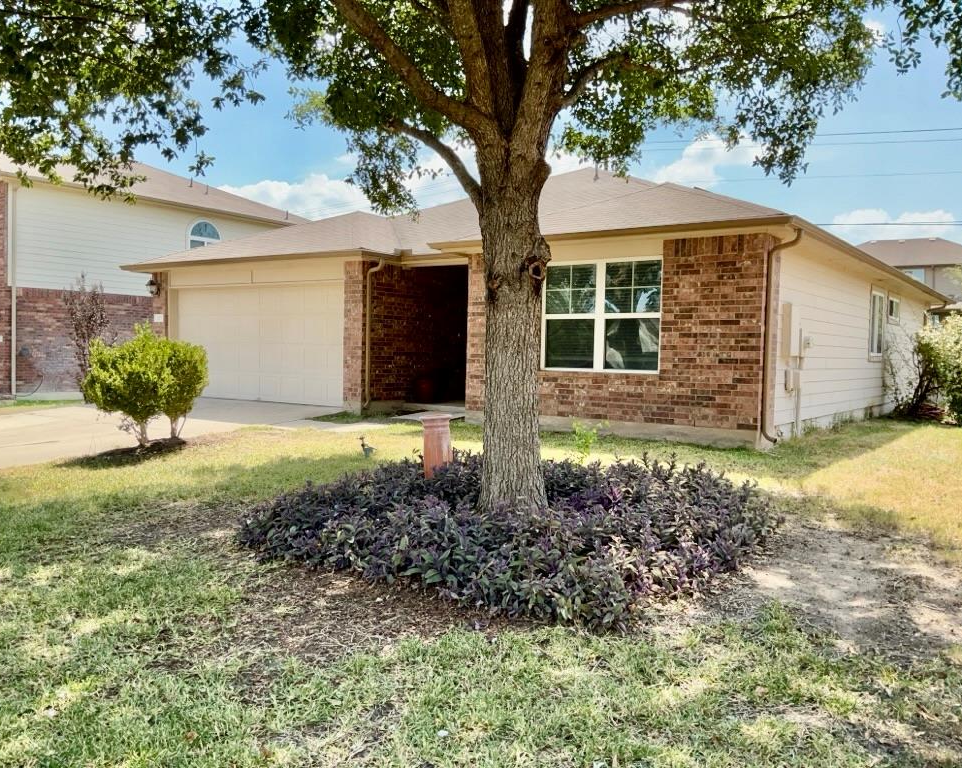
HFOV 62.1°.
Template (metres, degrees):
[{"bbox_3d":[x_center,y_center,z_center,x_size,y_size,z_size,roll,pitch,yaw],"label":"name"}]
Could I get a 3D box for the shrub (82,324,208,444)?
[{"bbox_3d":[-4.459,-0.007,10.600,1.400,1.600,1.600,3,3,37],"label":"shrub"}]

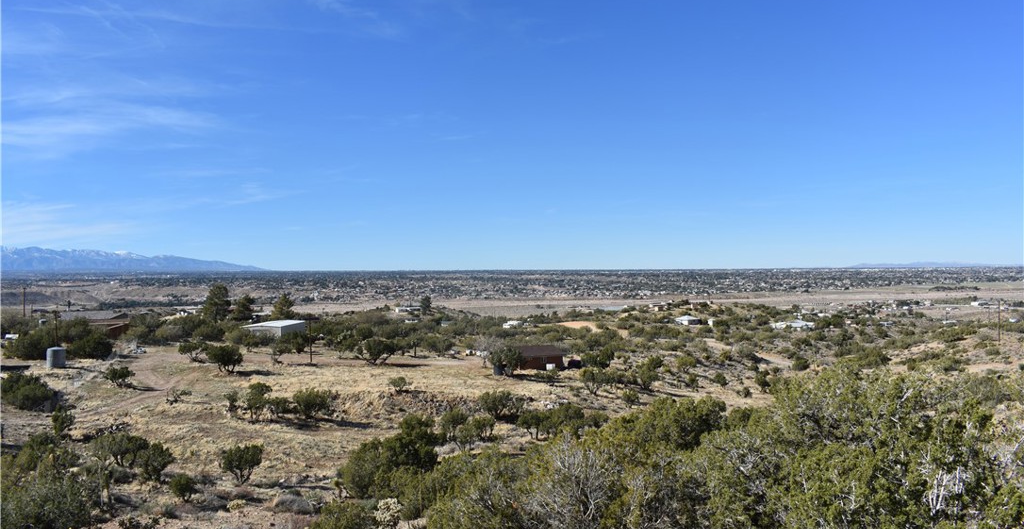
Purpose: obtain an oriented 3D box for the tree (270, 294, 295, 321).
[{"bbox_3d":[-66.040,12.500,222.000,7.140,8.240,7.140,0,0,0],"label":"tree"}]

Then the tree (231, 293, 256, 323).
[{"bbox_3d":[-76.830,12.750,220.000,6.940,8.310,6.940,0,0,0],"label":"tree"}]

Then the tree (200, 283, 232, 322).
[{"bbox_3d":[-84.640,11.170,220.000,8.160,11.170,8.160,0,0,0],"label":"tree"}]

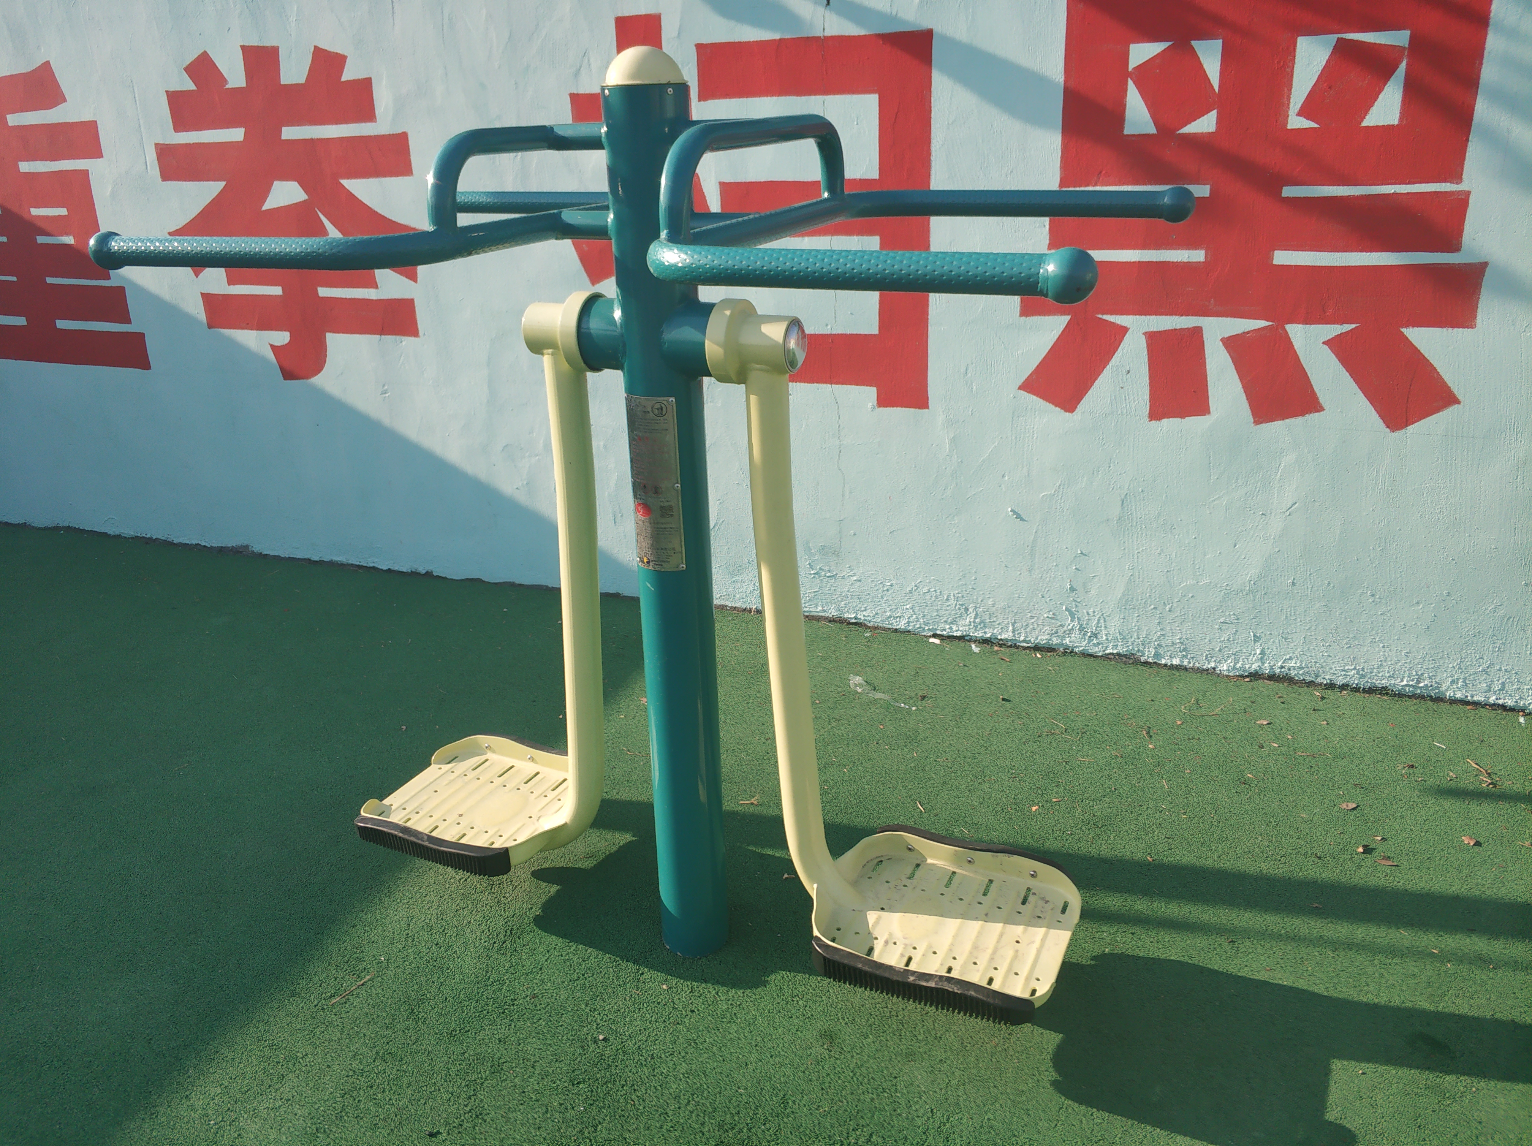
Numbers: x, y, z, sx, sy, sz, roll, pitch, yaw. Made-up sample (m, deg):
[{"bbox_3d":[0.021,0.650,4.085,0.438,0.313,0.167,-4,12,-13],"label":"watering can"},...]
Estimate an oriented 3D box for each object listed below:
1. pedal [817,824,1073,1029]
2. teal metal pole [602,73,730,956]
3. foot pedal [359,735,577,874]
[{"bbox_3d":[0.276,0.536,1.864,0.384,0.058,0.342,7,25,25],"label":"pedal"},{"bbox_3d":[-0.140,-0.006,1.831,0.114,1.384,0.114,-1,22,1],"label":"teal metal pole"},{"bbox_3d":[-0.519,0.418,2.211,0.384,0.058,0.342,9,25,24],"label":"foot pedal"}]

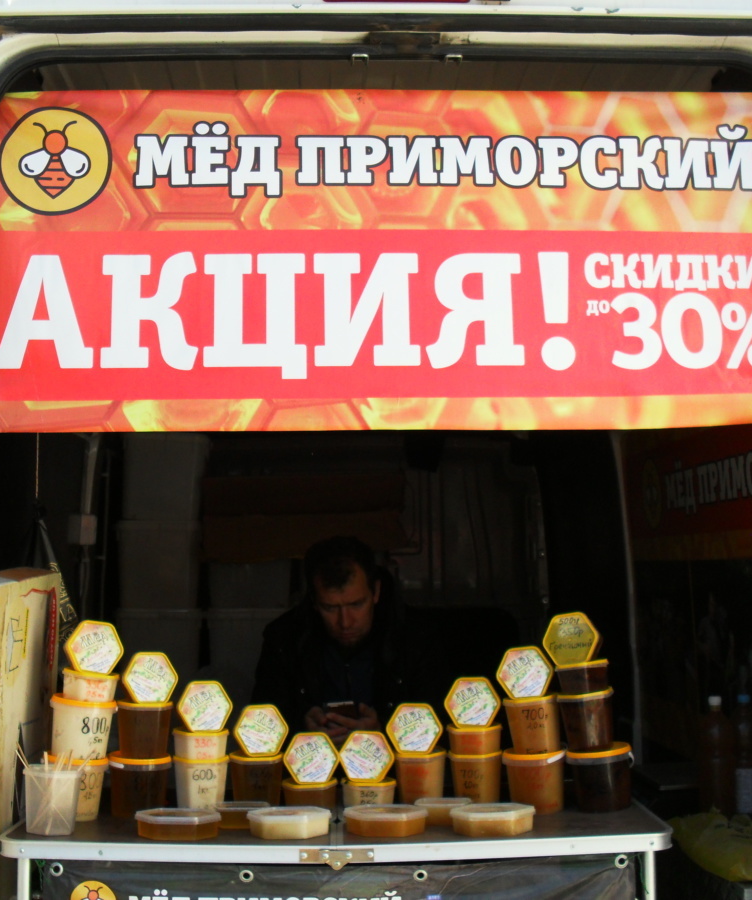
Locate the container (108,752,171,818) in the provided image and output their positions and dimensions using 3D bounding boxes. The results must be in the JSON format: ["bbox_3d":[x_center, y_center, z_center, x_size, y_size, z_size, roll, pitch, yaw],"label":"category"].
[{"bbox_3d":[-0.471,0.669,2.425,0.127,0.113,0.127,1,-6,0],"label":"container"}]

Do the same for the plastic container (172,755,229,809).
[{"bbox_3d":[-0.348,0.663,2.412,0.111,0.108,0.100,0,-6,1],"label":"plastic container"}]

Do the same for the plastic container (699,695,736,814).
[{"bbox_3d":[0.780,0.706,2.777,0.087,0.292,0.087,0,-6,-3],"label":"plastic container"}]

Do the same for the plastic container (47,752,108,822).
[{"bbox_3d":[-0.593,0.671,2.410,0.129,0.120,0.129,3,-5,0],"label":"plastic container"}]

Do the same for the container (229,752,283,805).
[{"bbox_3d":[-0.248,0.690,2.510,0.112,0.112,0.098,1,-5,-3],"label":"container"}]

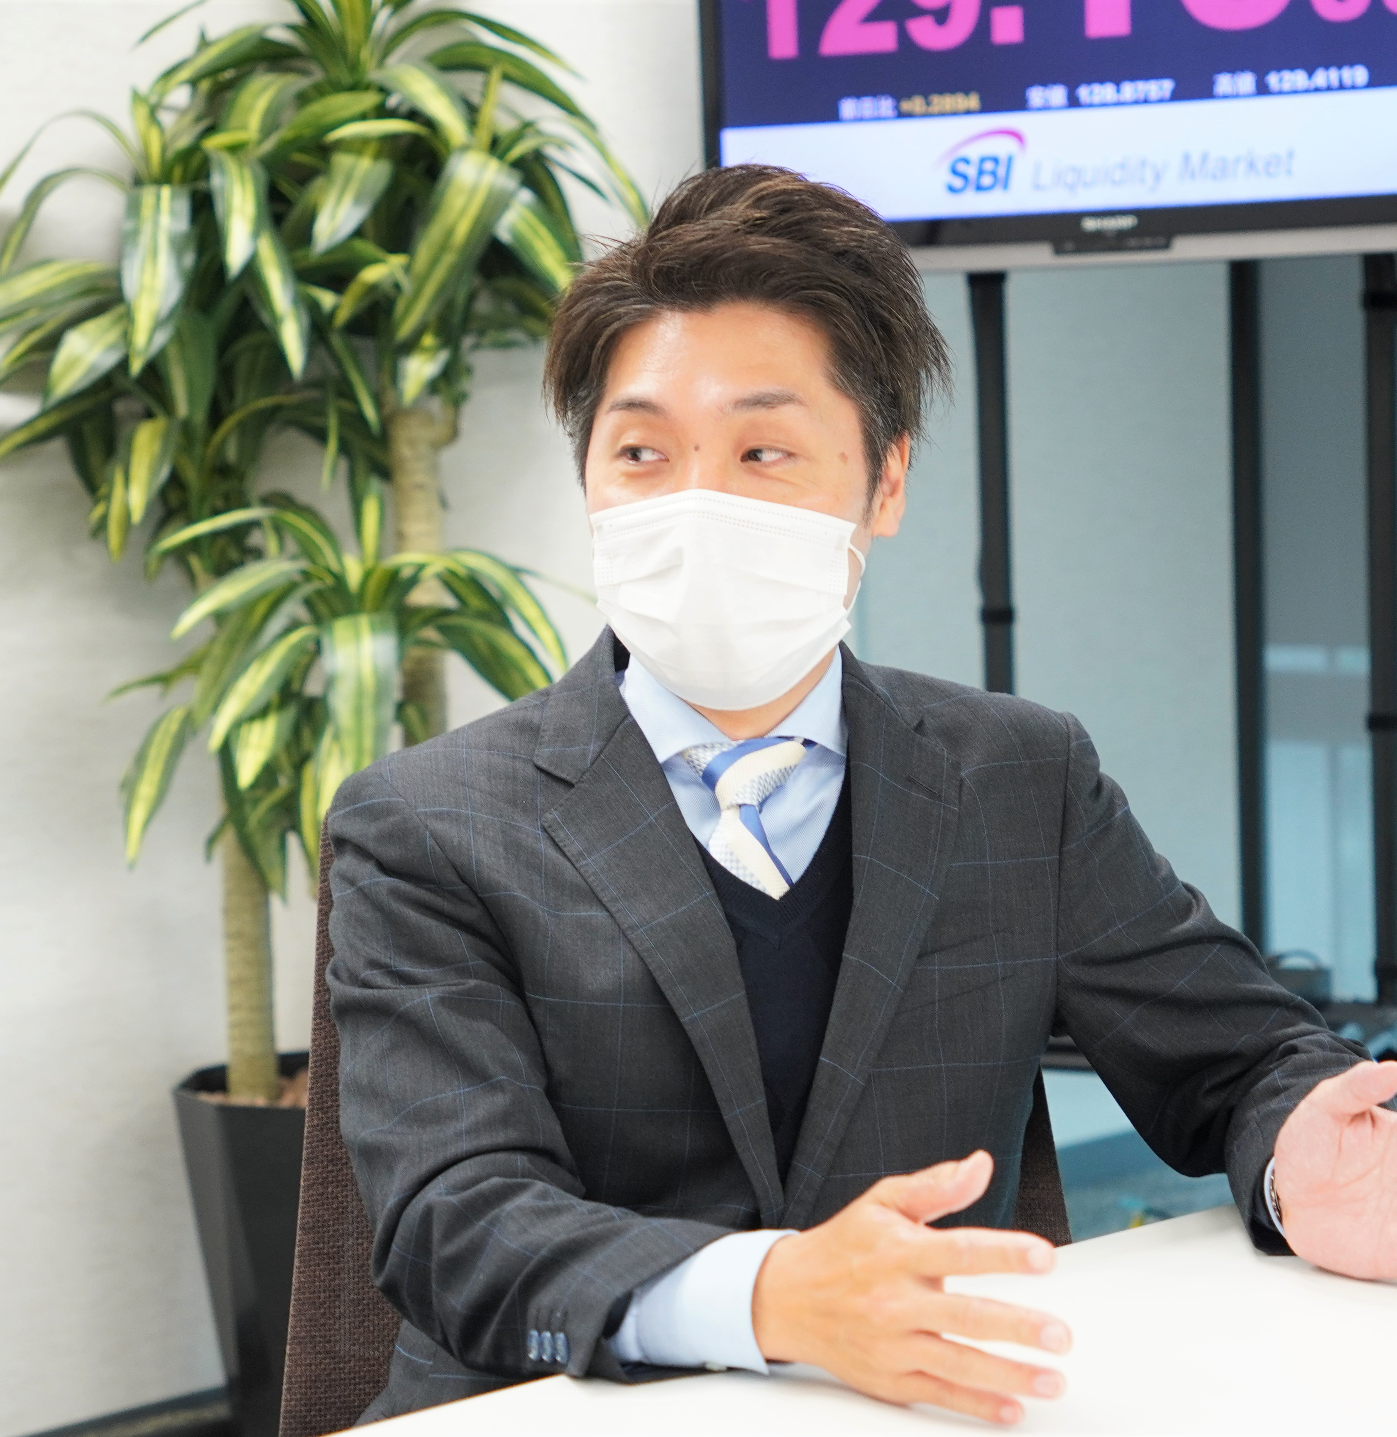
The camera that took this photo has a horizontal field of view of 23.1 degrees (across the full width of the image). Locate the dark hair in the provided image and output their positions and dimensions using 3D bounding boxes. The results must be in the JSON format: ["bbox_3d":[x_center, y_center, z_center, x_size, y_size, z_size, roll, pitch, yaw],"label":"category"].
[{"bbox_3d":[0.026,-0.186,1.765,0.205,0.205,0.225,0,6,17],"label":"dark hair"}]

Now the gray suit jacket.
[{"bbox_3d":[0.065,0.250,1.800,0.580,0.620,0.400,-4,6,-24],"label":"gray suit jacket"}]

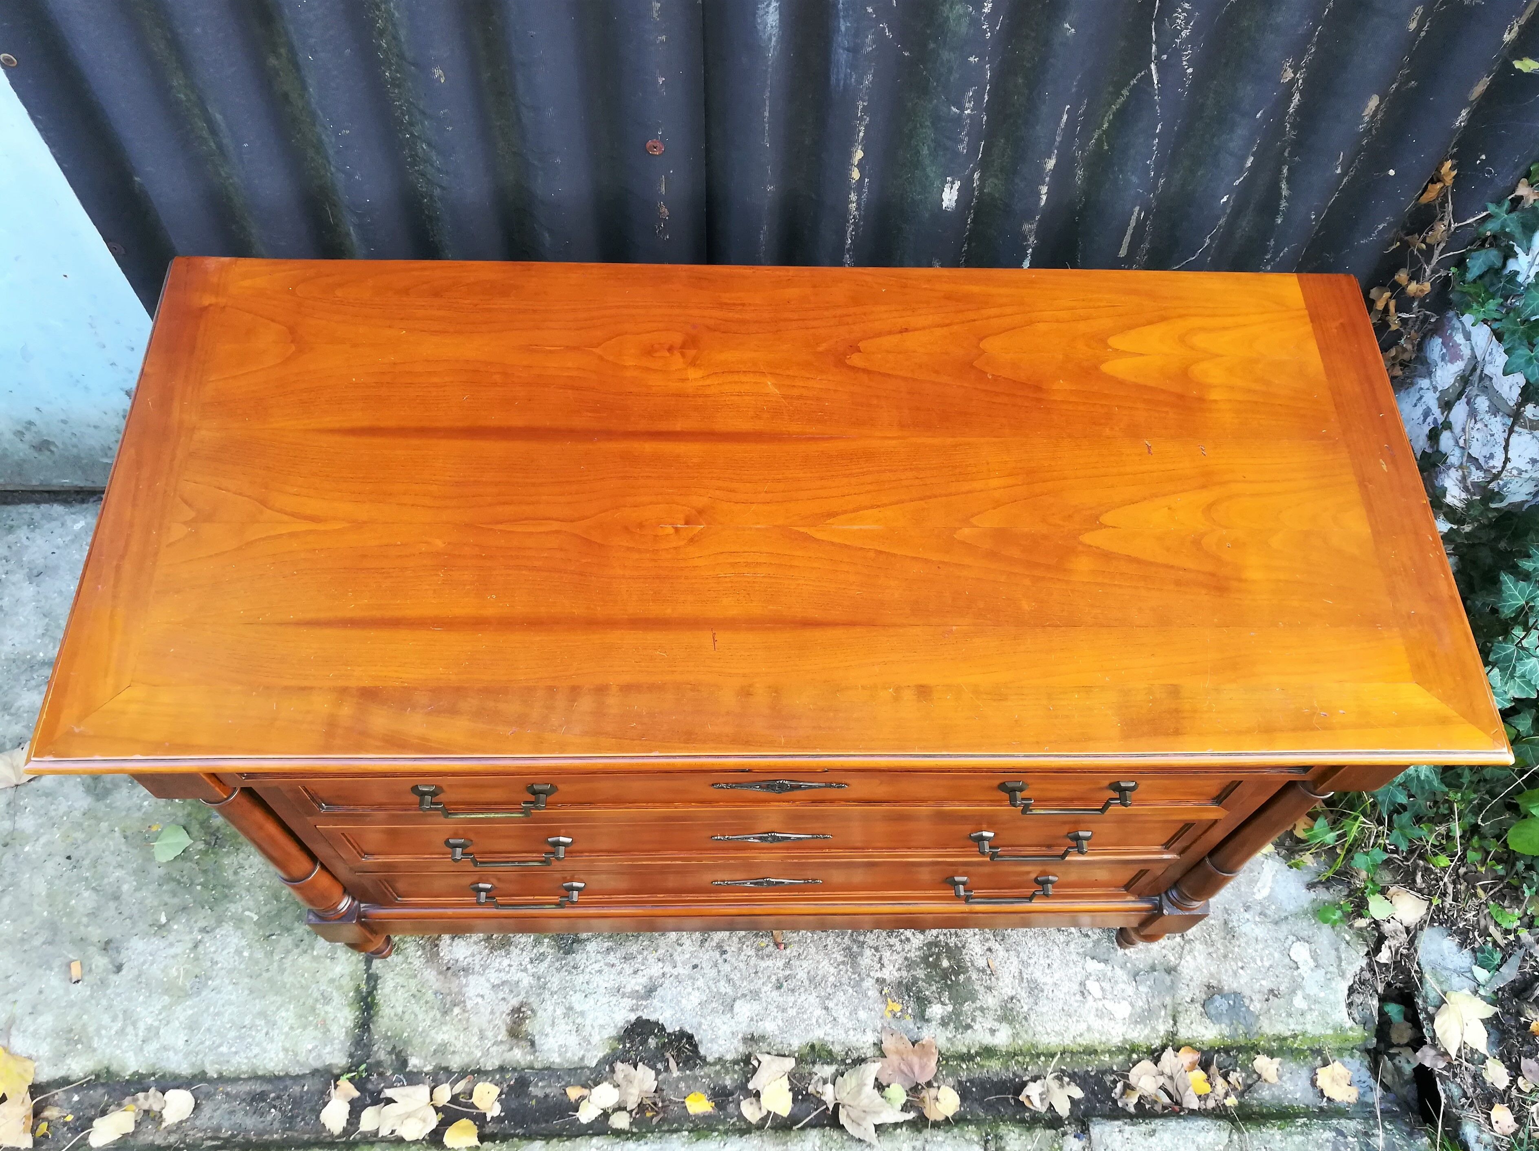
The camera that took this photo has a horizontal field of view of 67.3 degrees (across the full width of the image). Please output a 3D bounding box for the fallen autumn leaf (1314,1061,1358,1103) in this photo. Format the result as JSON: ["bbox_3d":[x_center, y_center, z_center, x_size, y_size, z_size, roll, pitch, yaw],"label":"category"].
[{"bbox_3d":[0.761,0.680,1.548,0.059,0.016,0.047,31,62,15],"label":"fallen autumn leaf"}]

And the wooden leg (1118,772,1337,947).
[{"bbox_3d":[0.523,0.344,1.366,0.062,0.654,0.062,0,59,-3],"label":"wooden leg"}]

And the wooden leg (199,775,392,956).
[{"bbox_3d":[-0.525,0.340,1.319,0.062,0.654,0.062,0,59,-3],"label":"wooden leg"}]

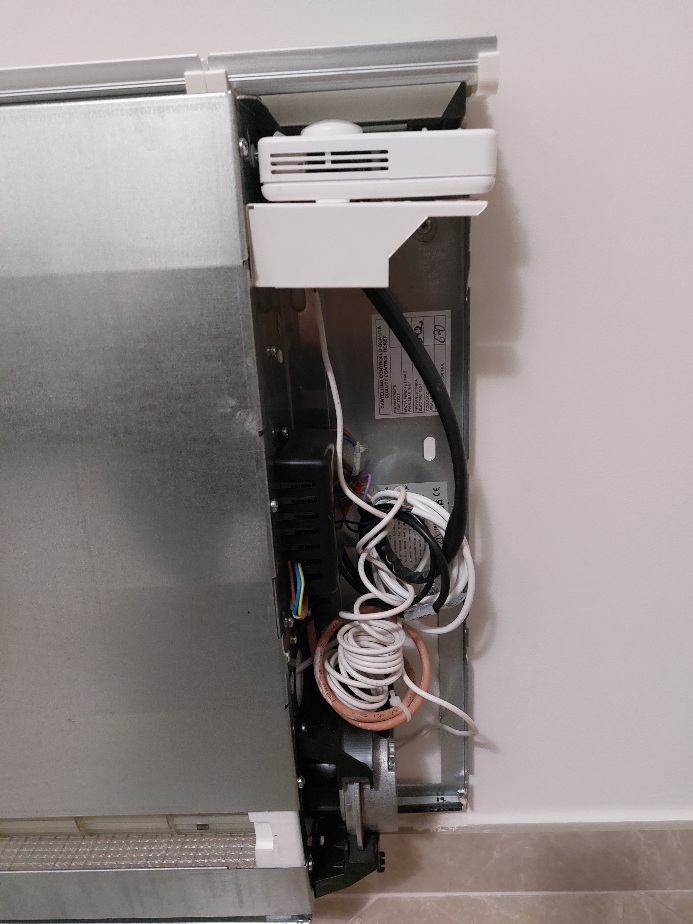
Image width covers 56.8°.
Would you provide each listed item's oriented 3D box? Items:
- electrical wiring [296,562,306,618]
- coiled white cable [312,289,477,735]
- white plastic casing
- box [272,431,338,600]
[{"bbox_3d":[-0.031,0.089,0.450,0.007,0.041,0.012,-2,18,2],"label":"electrical wiring"},{"bbox_3d":[0.042,0.072,0.484,0.122,0.394,0.095,-2,18,2],"label":"coiled white cable"},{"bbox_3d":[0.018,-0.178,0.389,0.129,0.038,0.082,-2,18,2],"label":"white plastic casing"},{"bbox_3d":[-0.026,0.035,0.481,0.035,0.100,0.078,-2,18,2],"label":"box"}]

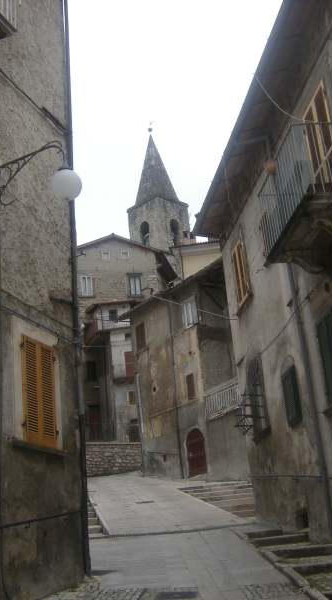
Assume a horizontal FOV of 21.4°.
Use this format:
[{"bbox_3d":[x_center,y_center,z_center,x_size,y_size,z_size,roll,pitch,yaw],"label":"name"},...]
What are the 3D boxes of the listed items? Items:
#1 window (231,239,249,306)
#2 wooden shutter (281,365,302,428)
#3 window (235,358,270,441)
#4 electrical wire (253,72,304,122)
[{"bbox_3d":[1.556,-0.541,18.639,0.056,1.237,0.767,-1,-21,-10],"label":"window"},{"bbox_3d":[2.137,1.682,15.300,0.107,0.953,0.674,-1,-21,-10],"label":"wooden shutter"},{"bbox_3d":[1.655,1.942,17.408,0.465,1.534,1.069,-1,-21,-10],"label":"window"},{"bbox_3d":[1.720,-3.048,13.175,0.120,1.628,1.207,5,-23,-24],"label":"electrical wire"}]

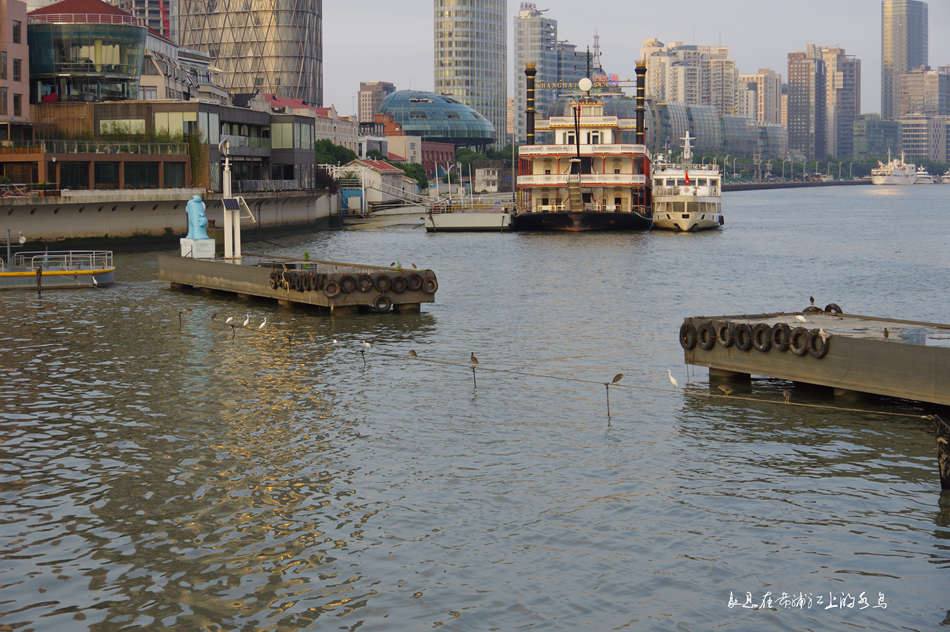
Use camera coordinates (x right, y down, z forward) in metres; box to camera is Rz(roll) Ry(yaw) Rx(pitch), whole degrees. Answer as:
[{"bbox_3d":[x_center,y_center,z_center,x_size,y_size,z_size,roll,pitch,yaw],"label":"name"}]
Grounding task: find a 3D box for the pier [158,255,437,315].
[{"bbox_3d":[-10.912,-2.057,107.943,6.100,2.000,27.500,-2,5,-27],"label":"pier"}]

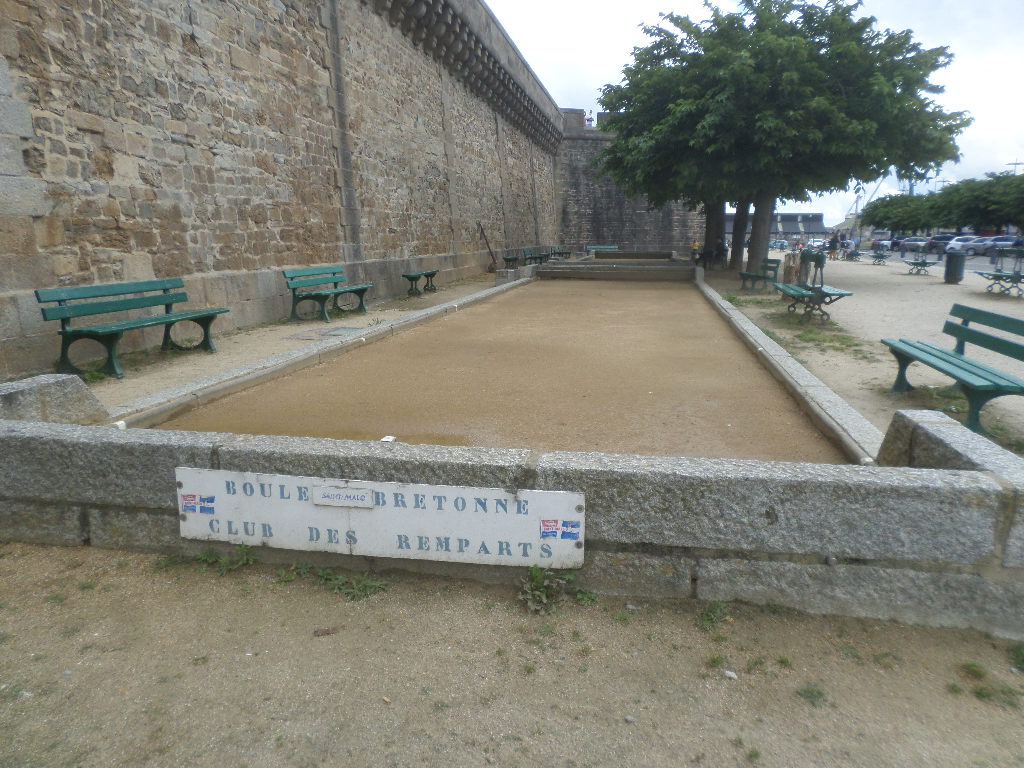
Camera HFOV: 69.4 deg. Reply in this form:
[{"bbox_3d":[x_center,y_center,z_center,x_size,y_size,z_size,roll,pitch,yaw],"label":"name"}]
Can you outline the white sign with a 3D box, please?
[{"bbox_3d":[-0.608,0.573,3.202,1.837,0.334,0.025,2,11,10],"label":"white sign"}]

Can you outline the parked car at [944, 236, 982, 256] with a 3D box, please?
[{"bbox_3d":[36.508,-10.870,58.517,4.200,1.520,1.800,5,12,25],"label":"parked car"}]

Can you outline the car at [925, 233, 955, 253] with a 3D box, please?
[{"bbox_3d":[39.136,-12.407,65.991,4.400,1.650,1.830,5,12,25],"label":"car"}]

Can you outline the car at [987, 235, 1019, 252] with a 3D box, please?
[{"bbox_3d":[37.713,-10.289,55.500,4.350,1.580,1.800,7,13,29],"label":"car"}]

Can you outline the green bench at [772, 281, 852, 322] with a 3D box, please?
[{"bbox_3d":[5.295,-1.454,13.165,0.930,0.500,2.200,3,11,12],"label":"green bench"}]

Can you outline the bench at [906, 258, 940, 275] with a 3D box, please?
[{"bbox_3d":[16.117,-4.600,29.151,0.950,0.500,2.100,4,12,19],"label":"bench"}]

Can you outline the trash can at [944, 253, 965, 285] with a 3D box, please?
[{"bbox_3d":[13.023,-3.419,21.810,0.510,0.890,0.510,2,11,11],"label":"trash can"}]

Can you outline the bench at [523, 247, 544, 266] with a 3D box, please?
[{"bbox_3d":[0.981,-5.692,33.426,0.810,0.830,2.140,2,11,11],"label":"bench"}]

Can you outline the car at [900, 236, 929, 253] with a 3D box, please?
[{"bbox_3d":[38.849,-13.232,70.500,4.250,1.480,1.780,6,13,27],"label":"car"}]

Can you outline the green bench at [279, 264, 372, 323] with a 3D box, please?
[{"bbox_3d":[-3.055,-1.557,12.531,0.810,0.810,2.140,2,11,11],"label":"green bench"}]

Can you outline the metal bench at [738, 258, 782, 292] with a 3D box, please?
[{"bbox_3d":[6.496,-2.841,19.326,0.660,0.790,2.100,2,11,7],"label":"metal bench"}]

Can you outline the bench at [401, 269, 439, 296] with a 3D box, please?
[{"bbox_3d":[-2.022,-2.256,16.681,0.420,0.455,1.700,2,11,8],"label":"bench"}]

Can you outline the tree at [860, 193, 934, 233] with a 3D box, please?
[{"bbox_3d":[43.903,-18.504,83.969,7.600,6.600,7.400,2,11,11],"label":"tree"}]

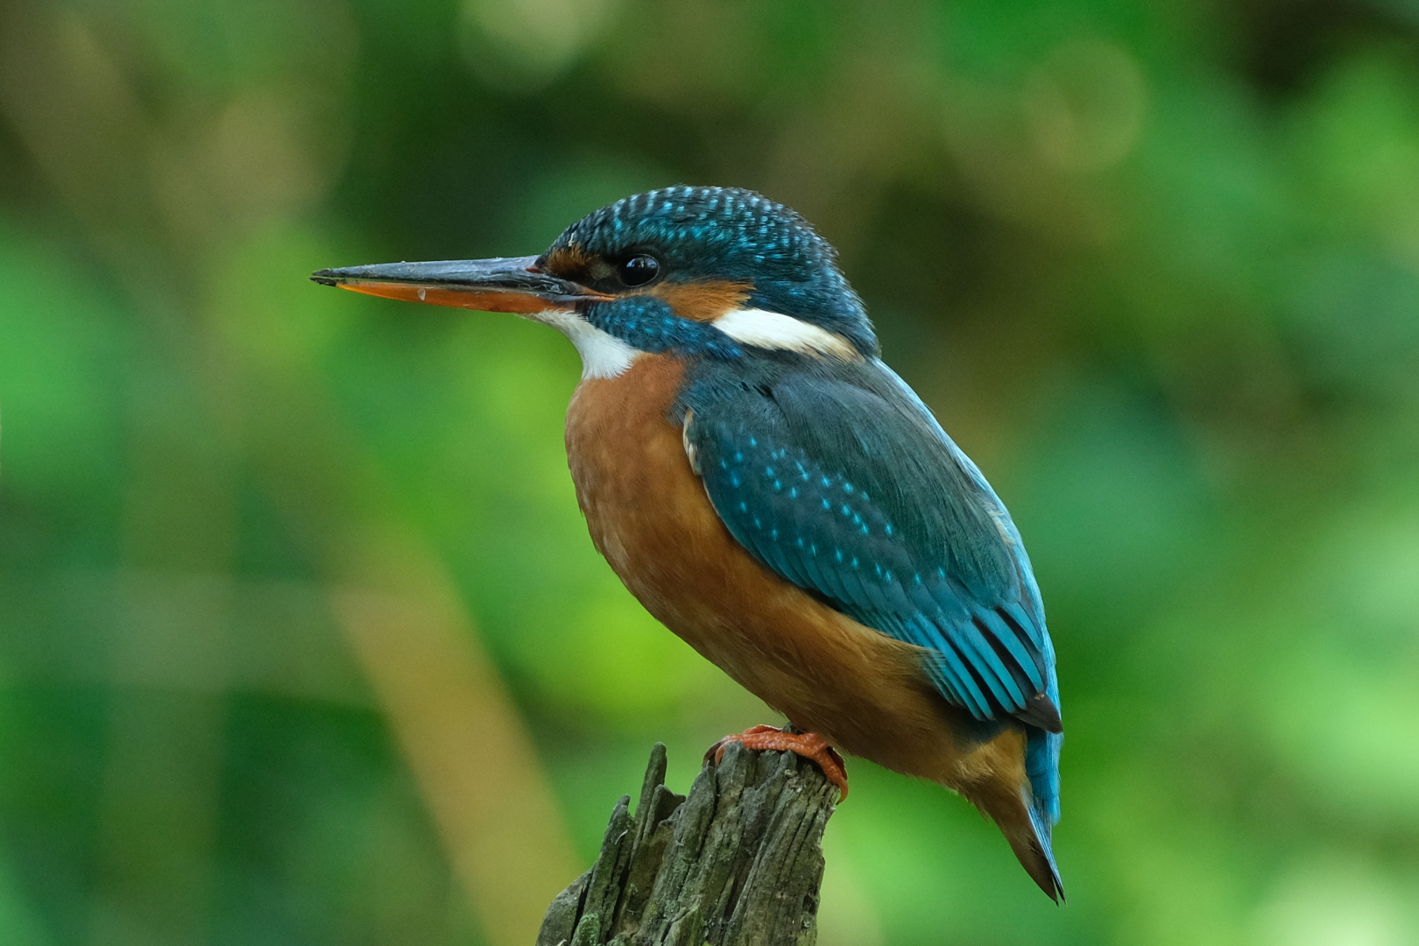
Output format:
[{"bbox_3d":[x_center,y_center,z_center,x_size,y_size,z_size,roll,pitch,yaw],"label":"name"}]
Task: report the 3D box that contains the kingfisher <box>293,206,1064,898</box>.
[{"bbox_3d":[-0.003,0.011,2.200,0.117,0.110,0.054,0,3,4],"label":"kingfisher"}]

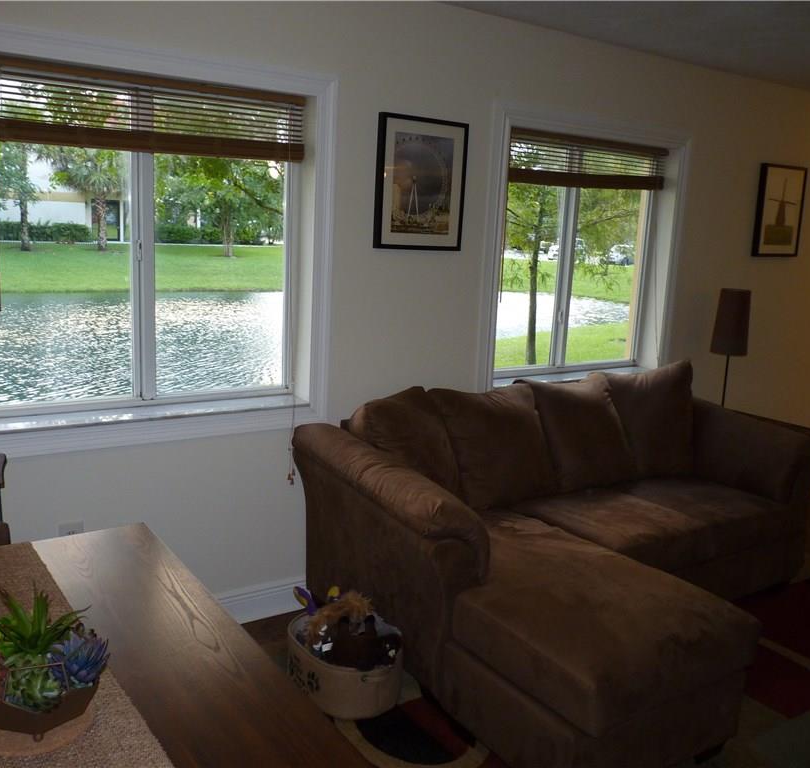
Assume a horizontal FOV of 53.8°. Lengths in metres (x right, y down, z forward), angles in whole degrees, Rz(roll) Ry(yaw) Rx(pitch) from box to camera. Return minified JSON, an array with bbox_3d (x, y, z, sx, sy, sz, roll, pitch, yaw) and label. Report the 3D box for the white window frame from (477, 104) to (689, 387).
[{"bbox_3d":[0.866,-0.597,3.908,1.280,1.325,0.150,-4,13,-32],"label":"white window frame"}]

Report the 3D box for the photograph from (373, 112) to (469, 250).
[{"bbox_3d":[0.072,-0.813,3.263,0.410,0.515,0.035,-4,13,-32],"label":"photograph"}]

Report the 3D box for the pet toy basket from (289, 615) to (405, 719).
[{"bbox_3d":[-0.207,0.962,2.802,0.370,0.195,0.480,-4,13,-32],"label":"pet toy basket"}]

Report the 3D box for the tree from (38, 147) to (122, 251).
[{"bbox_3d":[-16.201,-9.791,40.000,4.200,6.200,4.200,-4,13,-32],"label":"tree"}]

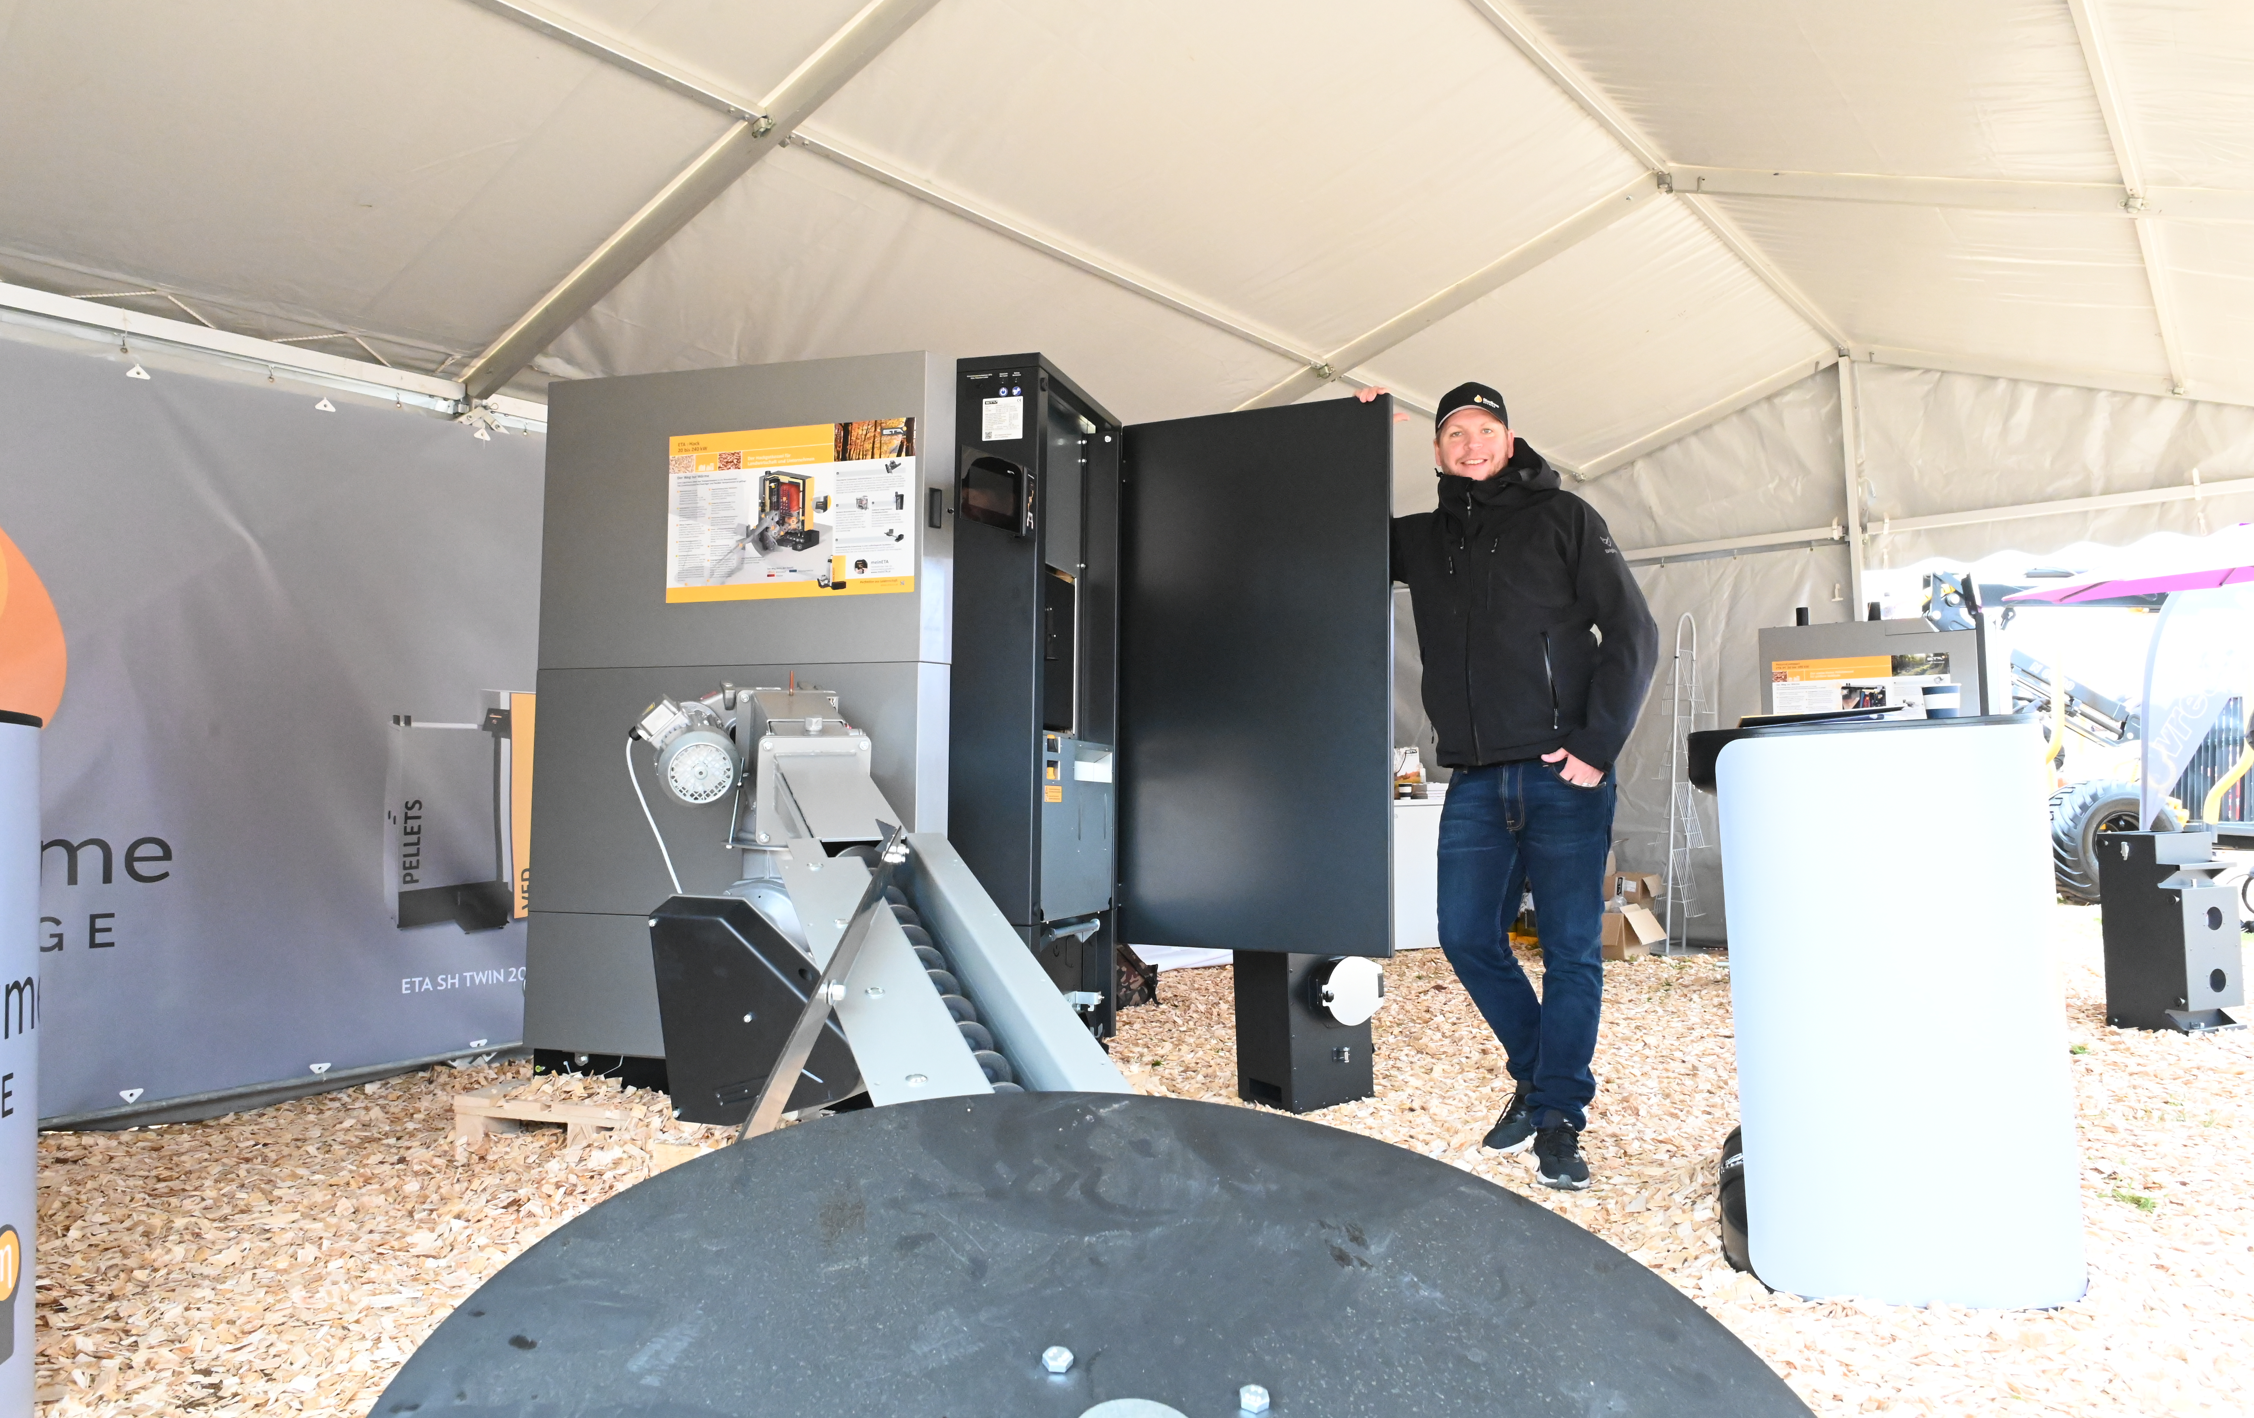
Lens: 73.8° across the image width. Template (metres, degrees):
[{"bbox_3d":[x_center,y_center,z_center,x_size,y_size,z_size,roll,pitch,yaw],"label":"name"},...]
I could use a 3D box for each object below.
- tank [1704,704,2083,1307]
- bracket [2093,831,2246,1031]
[{"bbox_3d":[1.359,0.534,2.772,0.580,0.980,0.400,-3,-6,17],"label":"tank"},{"bbox_3d":[4.394,0.936,6.336,0.360,0.800,0.360,2,-5,-24],"label":"bracket"}]

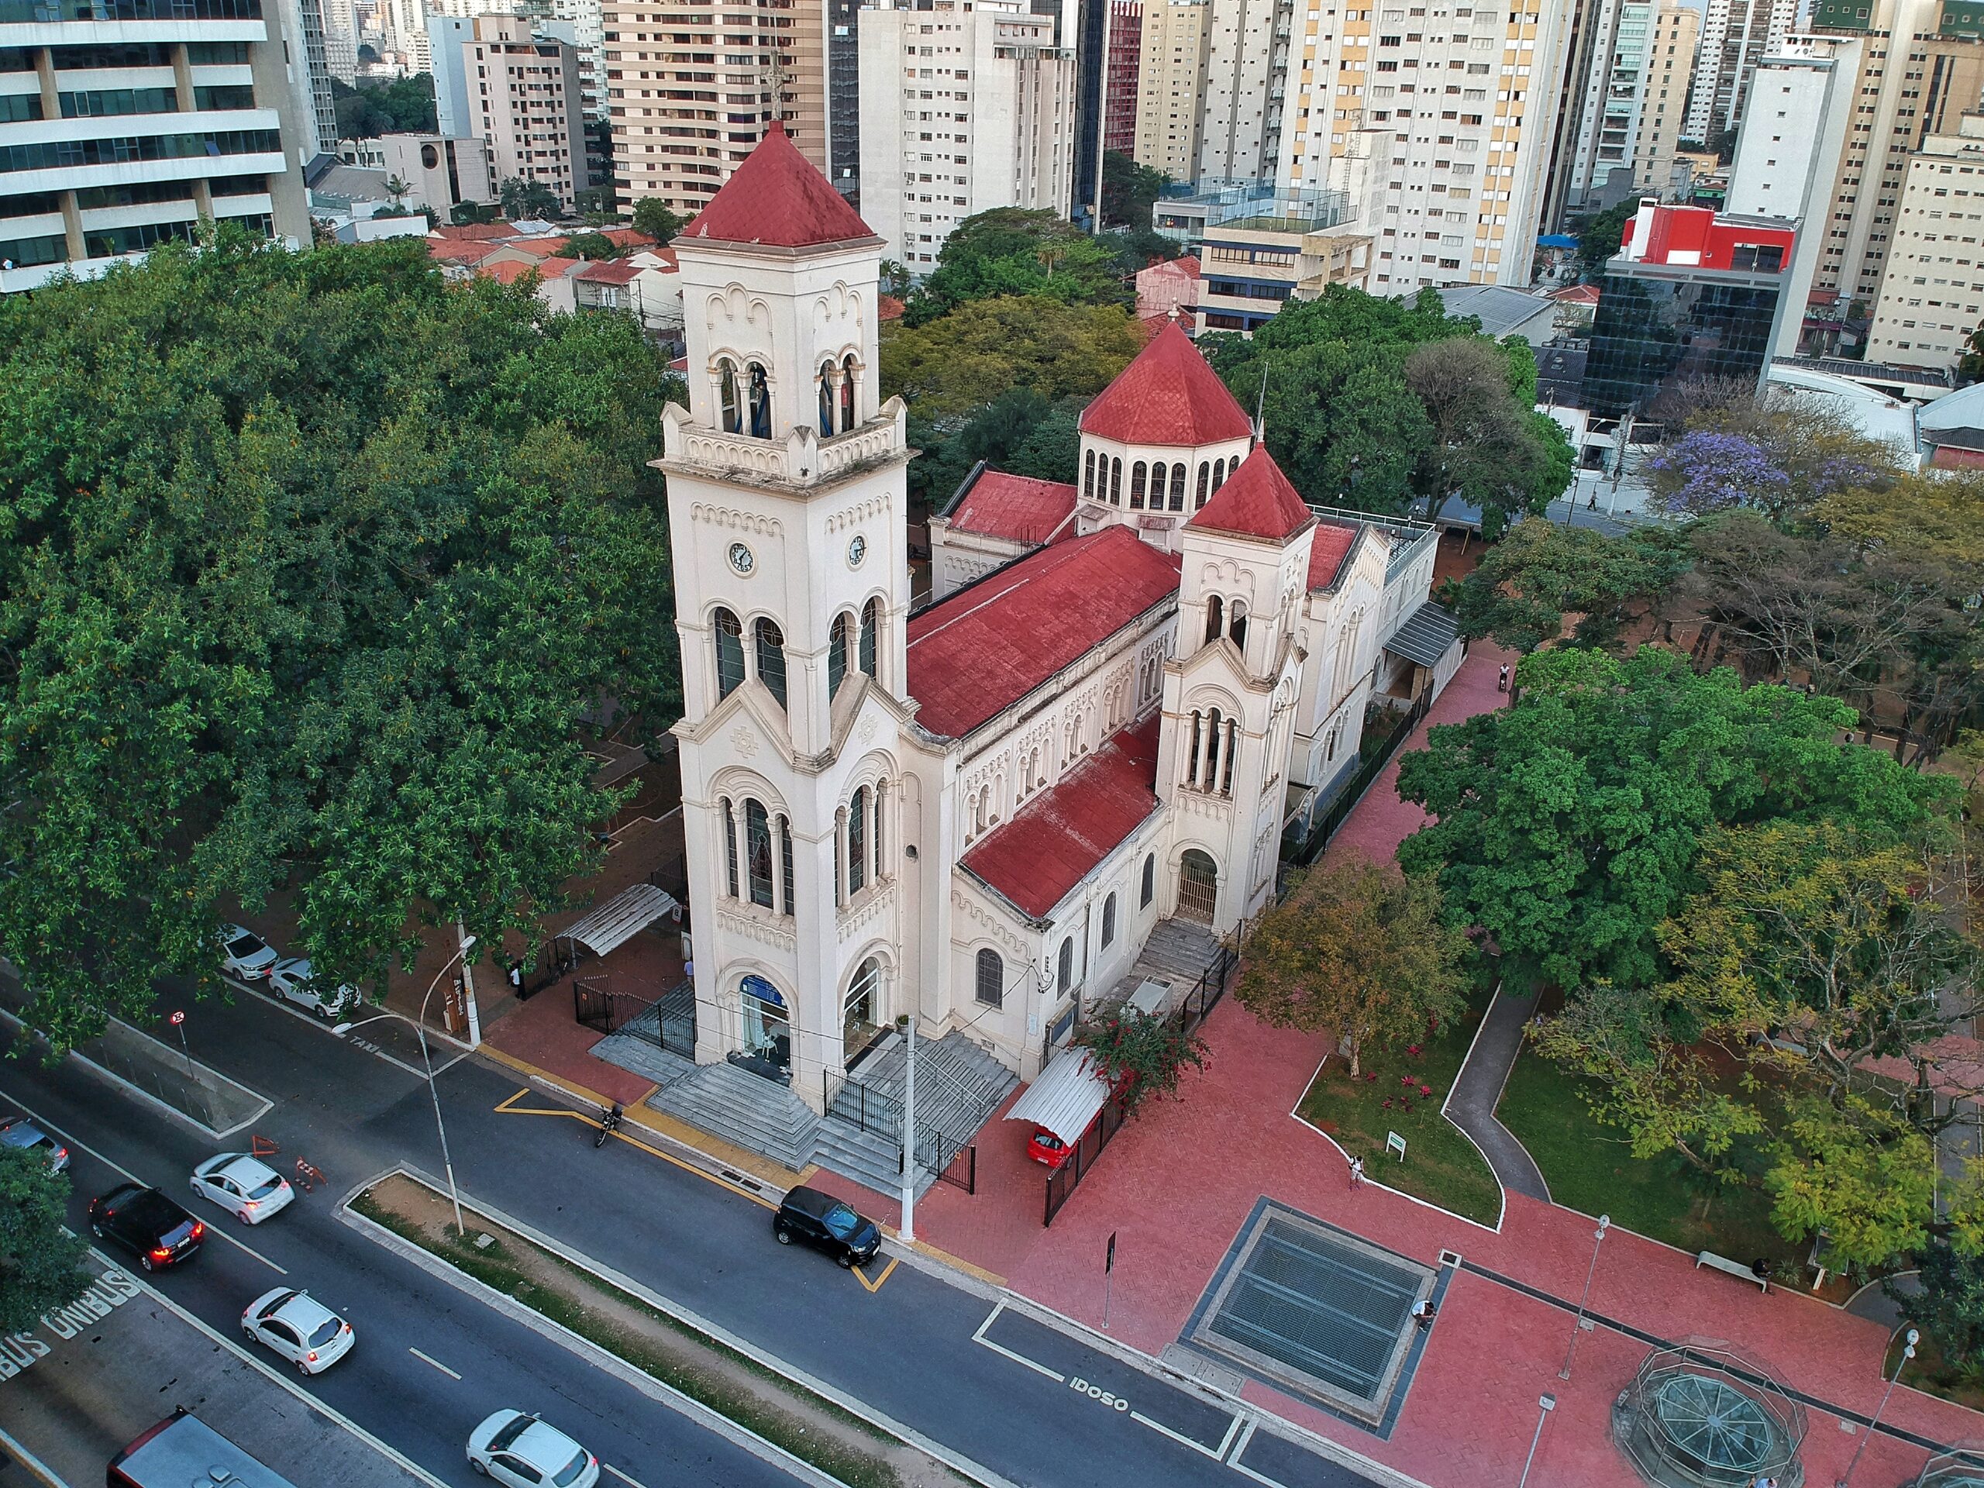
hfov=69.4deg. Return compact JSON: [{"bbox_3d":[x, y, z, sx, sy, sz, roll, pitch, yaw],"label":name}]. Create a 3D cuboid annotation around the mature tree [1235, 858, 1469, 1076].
[{"bbox_3d":[14.314,9.447,57.540,9.000,9.500,9.000,9,26,15],"label":"mature tree"}]

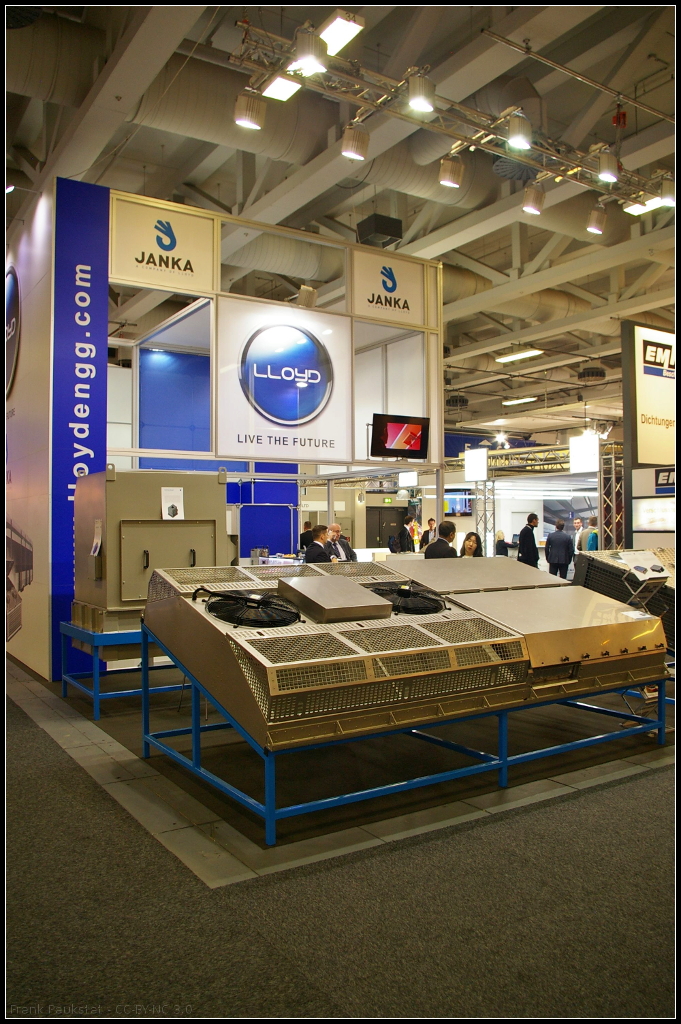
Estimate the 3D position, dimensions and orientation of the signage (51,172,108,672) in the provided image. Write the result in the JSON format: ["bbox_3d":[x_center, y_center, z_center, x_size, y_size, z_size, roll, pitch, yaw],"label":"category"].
[{"bbox_3d":[-2.774,-0.895,8.217,0.573,5.321,0.060,1,-2,-32],"label":"signage"}]

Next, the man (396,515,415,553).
[{"bbox_3d":[1.404,0.966,16.471,0.340,1.770,0.500,0,-2,-3],"label":"man"}]

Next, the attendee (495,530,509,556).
[{"bbox_3d":[3.511,1.171,16.579,0.480,1.600,0.460,1,-2,-32],"label":"attendee"}]

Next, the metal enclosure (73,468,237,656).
[{"bbox_3d":[-1.777,0.468,7.421,1.323,1.676,1.091,1,-2,-33],"label":"metal enclosure"}]

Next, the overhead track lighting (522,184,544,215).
[{"bbox_3d":[2.266,-3.671,9.000,0.235,0.300,0.235,1,11,-32],"label":"overhead track lighting"}]

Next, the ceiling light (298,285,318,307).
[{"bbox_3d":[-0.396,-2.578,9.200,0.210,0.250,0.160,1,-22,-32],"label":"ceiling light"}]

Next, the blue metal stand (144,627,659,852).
[{"bbox_3d":[0.452,1.192,5.272,3.124,0.889,1.830,1,-2,-33],"label":"blue metal stand"}]

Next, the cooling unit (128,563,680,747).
[{"bbox_3d":[0.574,0.776,5.528,3.368,0.502,1.947,1,13,-33],"label":"cooling unit"}]

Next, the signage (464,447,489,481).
[{"bbox_3d":[2.694,-0.921,15.200,0.090,0.640,0.650,1,-2,-32],"label":"signage"}]

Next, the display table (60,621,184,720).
[{"bbox_3d":[-1.813,1.434,7.362,1.383,0.732,1.131,1,-2,-33],"label":"display table"}]

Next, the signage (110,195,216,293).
[{"bbox_3d":[-2.092,-3.148,9.142,1.257,0.954,0.050,1,-2,-31],"label":"signage"}]

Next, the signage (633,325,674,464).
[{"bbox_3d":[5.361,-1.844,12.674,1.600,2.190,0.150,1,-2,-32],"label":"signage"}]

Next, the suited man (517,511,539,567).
[{"bbox_3d":[3.515,0.985,14.382,0.350,1.830,0.500,0,-2,-28],"label":"suited man"}]

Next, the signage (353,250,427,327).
[{"bbox_3d":[0.687,-3.135,10.817,1.212,0.909,0.050,1,-2,-31],"label":"signage"}]

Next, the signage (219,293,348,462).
[{"bbox_3d":[-0.689,-1.664,9.933,1.954,1.989,0.050,1,-2,-31],"label":"signage"}]

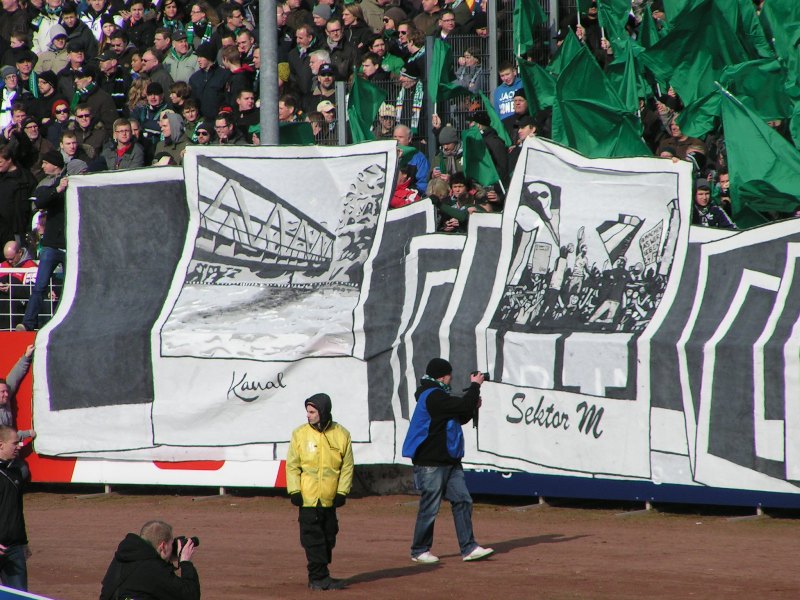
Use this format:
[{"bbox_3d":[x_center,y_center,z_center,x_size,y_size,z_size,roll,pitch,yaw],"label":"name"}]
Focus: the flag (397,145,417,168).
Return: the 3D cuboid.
[{"bbox_3d":[0.059,-1.413,86.800,0.220,0.250,0.140,1,7,20],"label":"flag"}]

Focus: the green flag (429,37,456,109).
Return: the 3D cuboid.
[{"bbox_3d":[0.435,-2.311,90.000,0.310,0.740,0.250,0,3,18],"label":"green flag"}]

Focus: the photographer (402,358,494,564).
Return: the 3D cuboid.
[{"bbox_3d":[0.426,1.445,78.800,0.760,1.830,0.560,-2,3,-12],"label":"photographer"}]

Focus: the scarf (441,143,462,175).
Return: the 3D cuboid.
[{"bbox_3d":[0.508,-1.392,86.700,0.220,0.310,0.170,0,6,12],"label":"scarf"}]

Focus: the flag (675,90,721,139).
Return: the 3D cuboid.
[{"bbox_3d":[2.913,-1.826,86.000,0.460,0.490,0.240,1,7,20],"label":"flag"}]

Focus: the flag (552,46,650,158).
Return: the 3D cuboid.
[{"bbox_3d":[2.040,-1.989,88.900,1.000,1.170,0.400,0,3,0],"label":"flag"}]

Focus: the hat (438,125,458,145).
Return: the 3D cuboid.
[{"bbox_3d":[0.498,-1.700,90.200,0.195,0.200,0.230,-1,11,12],"label":"hat"}]

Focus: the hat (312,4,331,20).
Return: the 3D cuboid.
[{"bbox_3d":[-0.830,-3.038,92.800,0.190,0.175,0.220,2,4,41],"label":"hat"}]

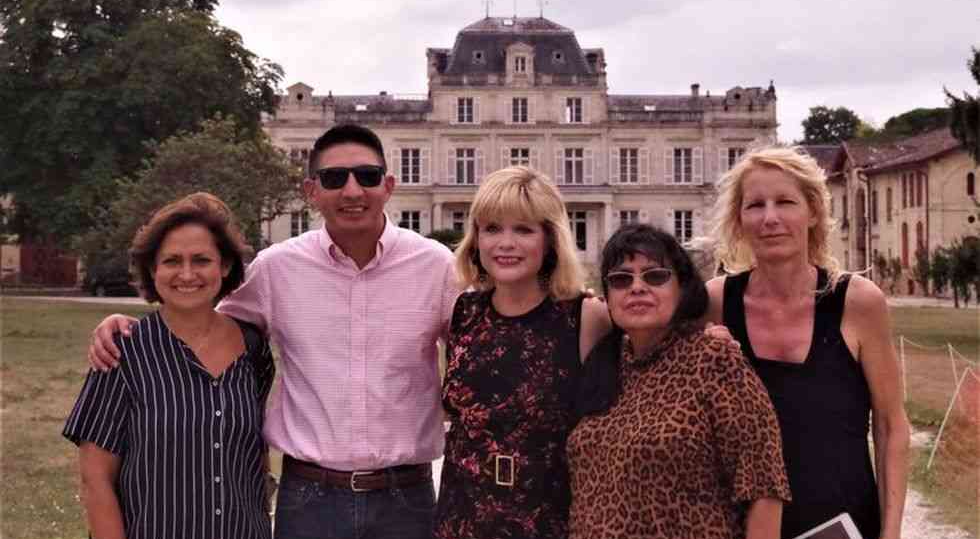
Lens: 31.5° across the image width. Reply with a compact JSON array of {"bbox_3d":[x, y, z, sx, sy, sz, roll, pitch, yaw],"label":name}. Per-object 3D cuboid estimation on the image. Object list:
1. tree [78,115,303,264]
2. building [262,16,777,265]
[{"bbox_3d":[-15.200,-3.000,88.000,11.200,9.400,10.500,0,0,0],"label":"tree"},{"bbox_3d":[2.200,-8.000,128.000,35.800,19.500,16.000,0,0,-1],"label":"building"}]

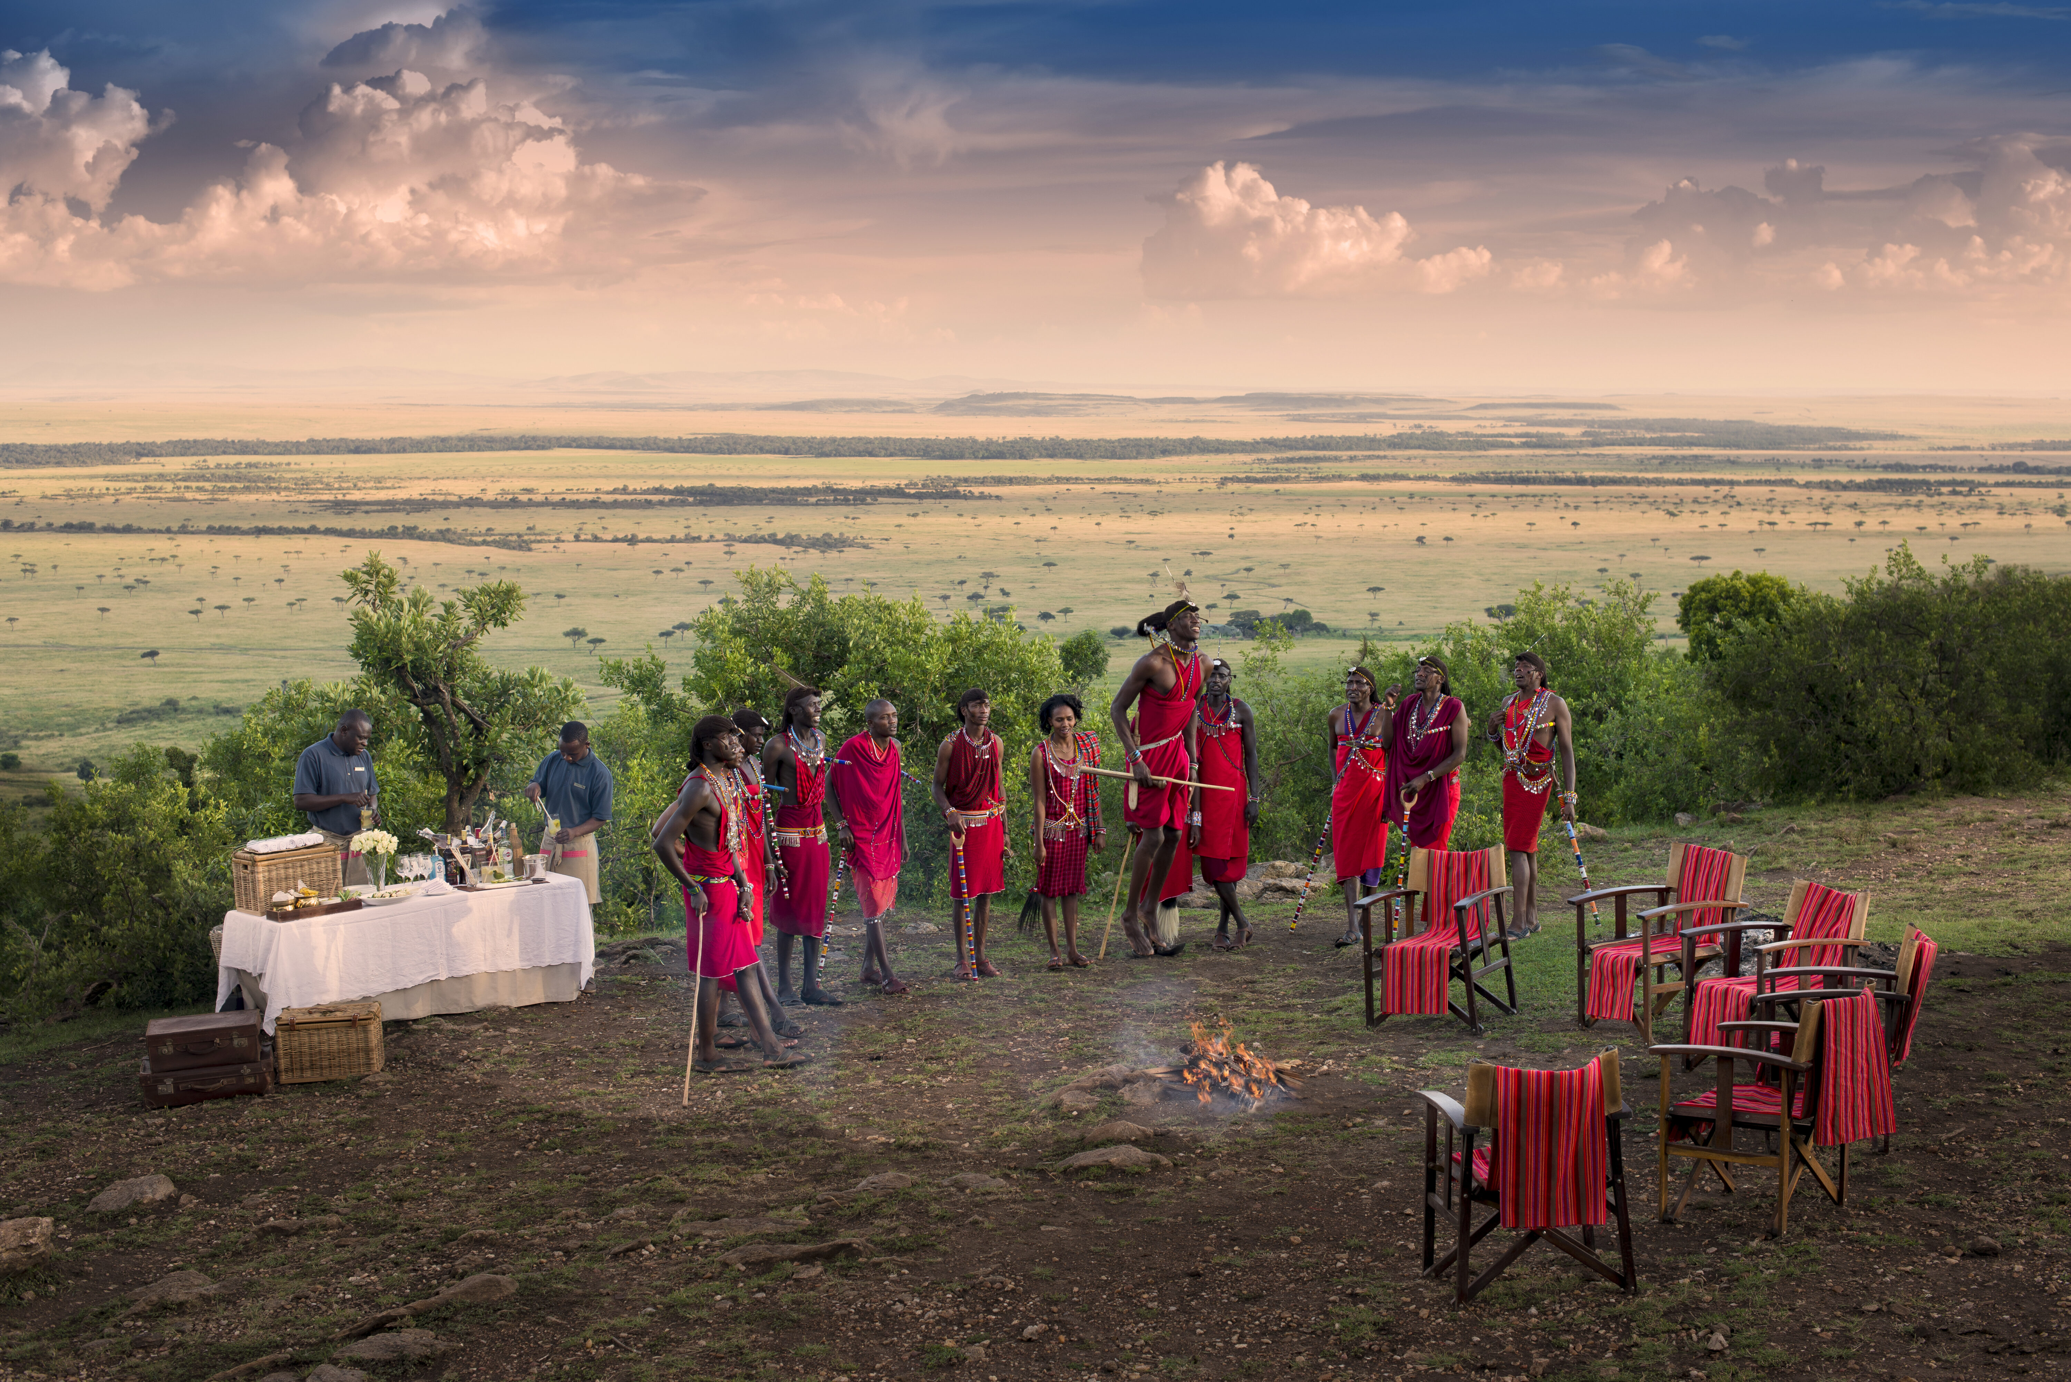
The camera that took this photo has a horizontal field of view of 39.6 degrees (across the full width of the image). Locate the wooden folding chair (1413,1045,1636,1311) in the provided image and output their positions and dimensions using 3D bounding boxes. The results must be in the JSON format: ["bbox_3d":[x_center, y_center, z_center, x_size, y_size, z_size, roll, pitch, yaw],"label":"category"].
[{"bbox_3d":[1.772,1.694,10.374,0.630,0.890,0.650,-3,4,-7],"label":"wooden folding chair"}]

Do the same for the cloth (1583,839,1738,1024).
[{"bbox_3d":[3.358,1.290,15.400,0.640,0.840,0.420,-3,6,-23],"label":"cloth"}]

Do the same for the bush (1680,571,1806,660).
[{"bbox_3d":[8.146,-0.557,33.123,1.550,1.700,1.500,0,6,0],"label":"bush"}]

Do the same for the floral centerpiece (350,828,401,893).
[{"bbox_3d":[-3.858,0.975,16.793,0.270,0.370,0.270,0,6,0],"label":"floral centerpiece"}]

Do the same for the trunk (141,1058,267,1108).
[{"bbox_3d":[-4.089,1.921,14.200,0.600,0.165,0.370,-5,7,-17],"label":"trunk"}]

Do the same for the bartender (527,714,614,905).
[{"bbox_3d":[-2.808,1.014,17.401,0.520,1.630,0.470,3,7,28],"label":"bartender"}]

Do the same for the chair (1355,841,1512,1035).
[{"bbox_3d":[2.168,1.314,15.348,0.630,0.890,0.650,-1,5,35],"label":"chair"}]

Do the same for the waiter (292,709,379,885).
[{"bbox_3d":[-4.198,0.957,17.392,0.520,1.700,0.400,-5,8,-37],"label":"waiter"}]

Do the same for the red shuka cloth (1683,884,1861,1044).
[{"bbox_3d":[3.533,1.335,13.718,0.620,0.780,0.420,-2,4,-23],"label":"red shuka cloth"}]

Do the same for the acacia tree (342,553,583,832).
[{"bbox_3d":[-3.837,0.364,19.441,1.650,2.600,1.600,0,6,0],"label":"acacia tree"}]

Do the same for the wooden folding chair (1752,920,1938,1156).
[{"bbox_3d":[3.699,1.569,13.124,0.750,0.940,0.630,2,6,16],"label":"wooden folding chair"}]

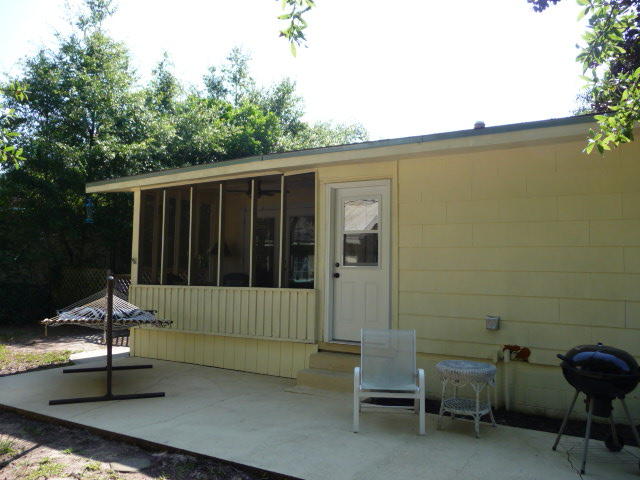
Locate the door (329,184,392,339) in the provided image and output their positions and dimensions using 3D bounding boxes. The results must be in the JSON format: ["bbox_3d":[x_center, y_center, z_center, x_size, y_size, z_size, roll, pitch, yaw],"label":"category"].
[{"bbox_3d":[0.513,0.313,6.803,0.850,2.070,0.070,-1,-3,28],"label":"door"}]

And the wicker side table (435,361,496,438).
[{"bbox_3d":[1.416,1.519,5.006,0.560,0.600,0.560,-1,-3,28],"label":"wicker side table"}]

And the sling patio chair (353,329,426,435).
[{"bbox_3d":[0.678,1.370,5.146,0.650,0.890,0.710,-1,-4,38],"label":"sling patio chair"}]

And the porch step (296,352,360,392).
[{"bbox_3d":[0.262,1.702,6.626,1.000,0.360,0.460,-1,-3,28],"label":"porch step"}]

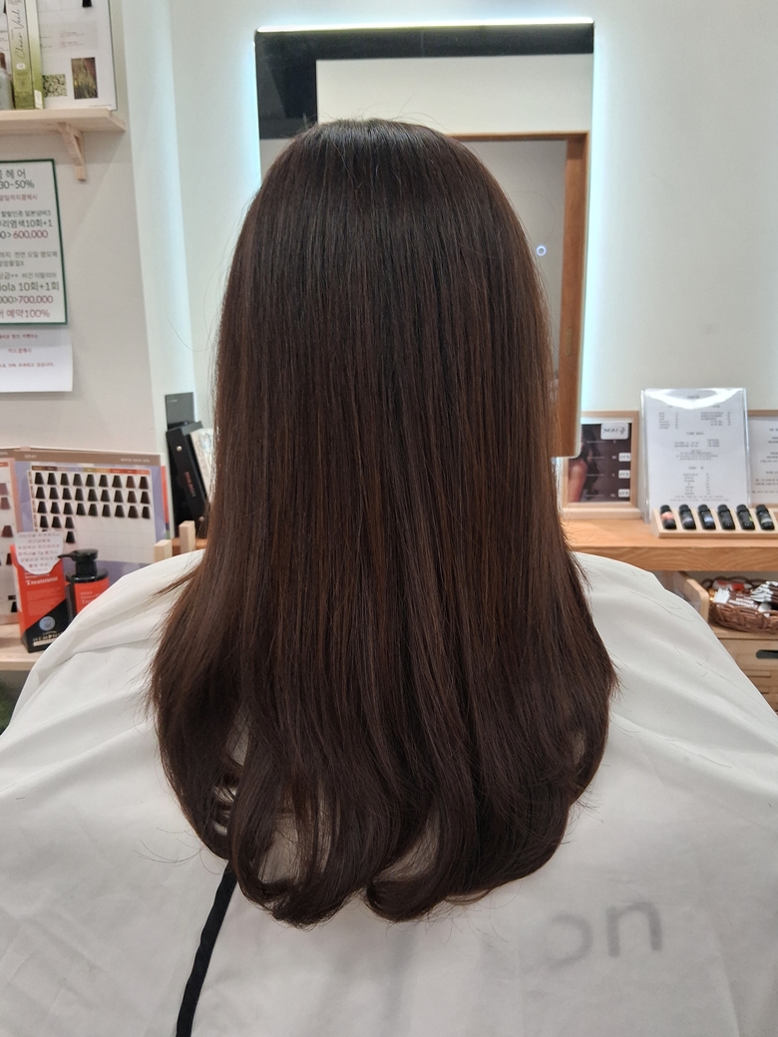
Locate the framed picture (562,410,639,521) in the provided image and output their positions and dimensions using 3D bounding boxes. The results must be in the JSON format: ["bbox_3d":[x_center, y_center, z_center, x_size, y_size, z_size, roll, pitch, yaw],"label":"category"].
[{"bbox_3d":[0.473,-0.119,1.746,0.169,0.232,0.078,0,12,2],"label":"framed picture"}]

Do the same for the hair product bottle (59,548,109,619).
[{"bbox_3d":[-0.548,0.153,1.410,0.087,0.196,0.072,-8,14,-28],"label":"hair product bottle"}]

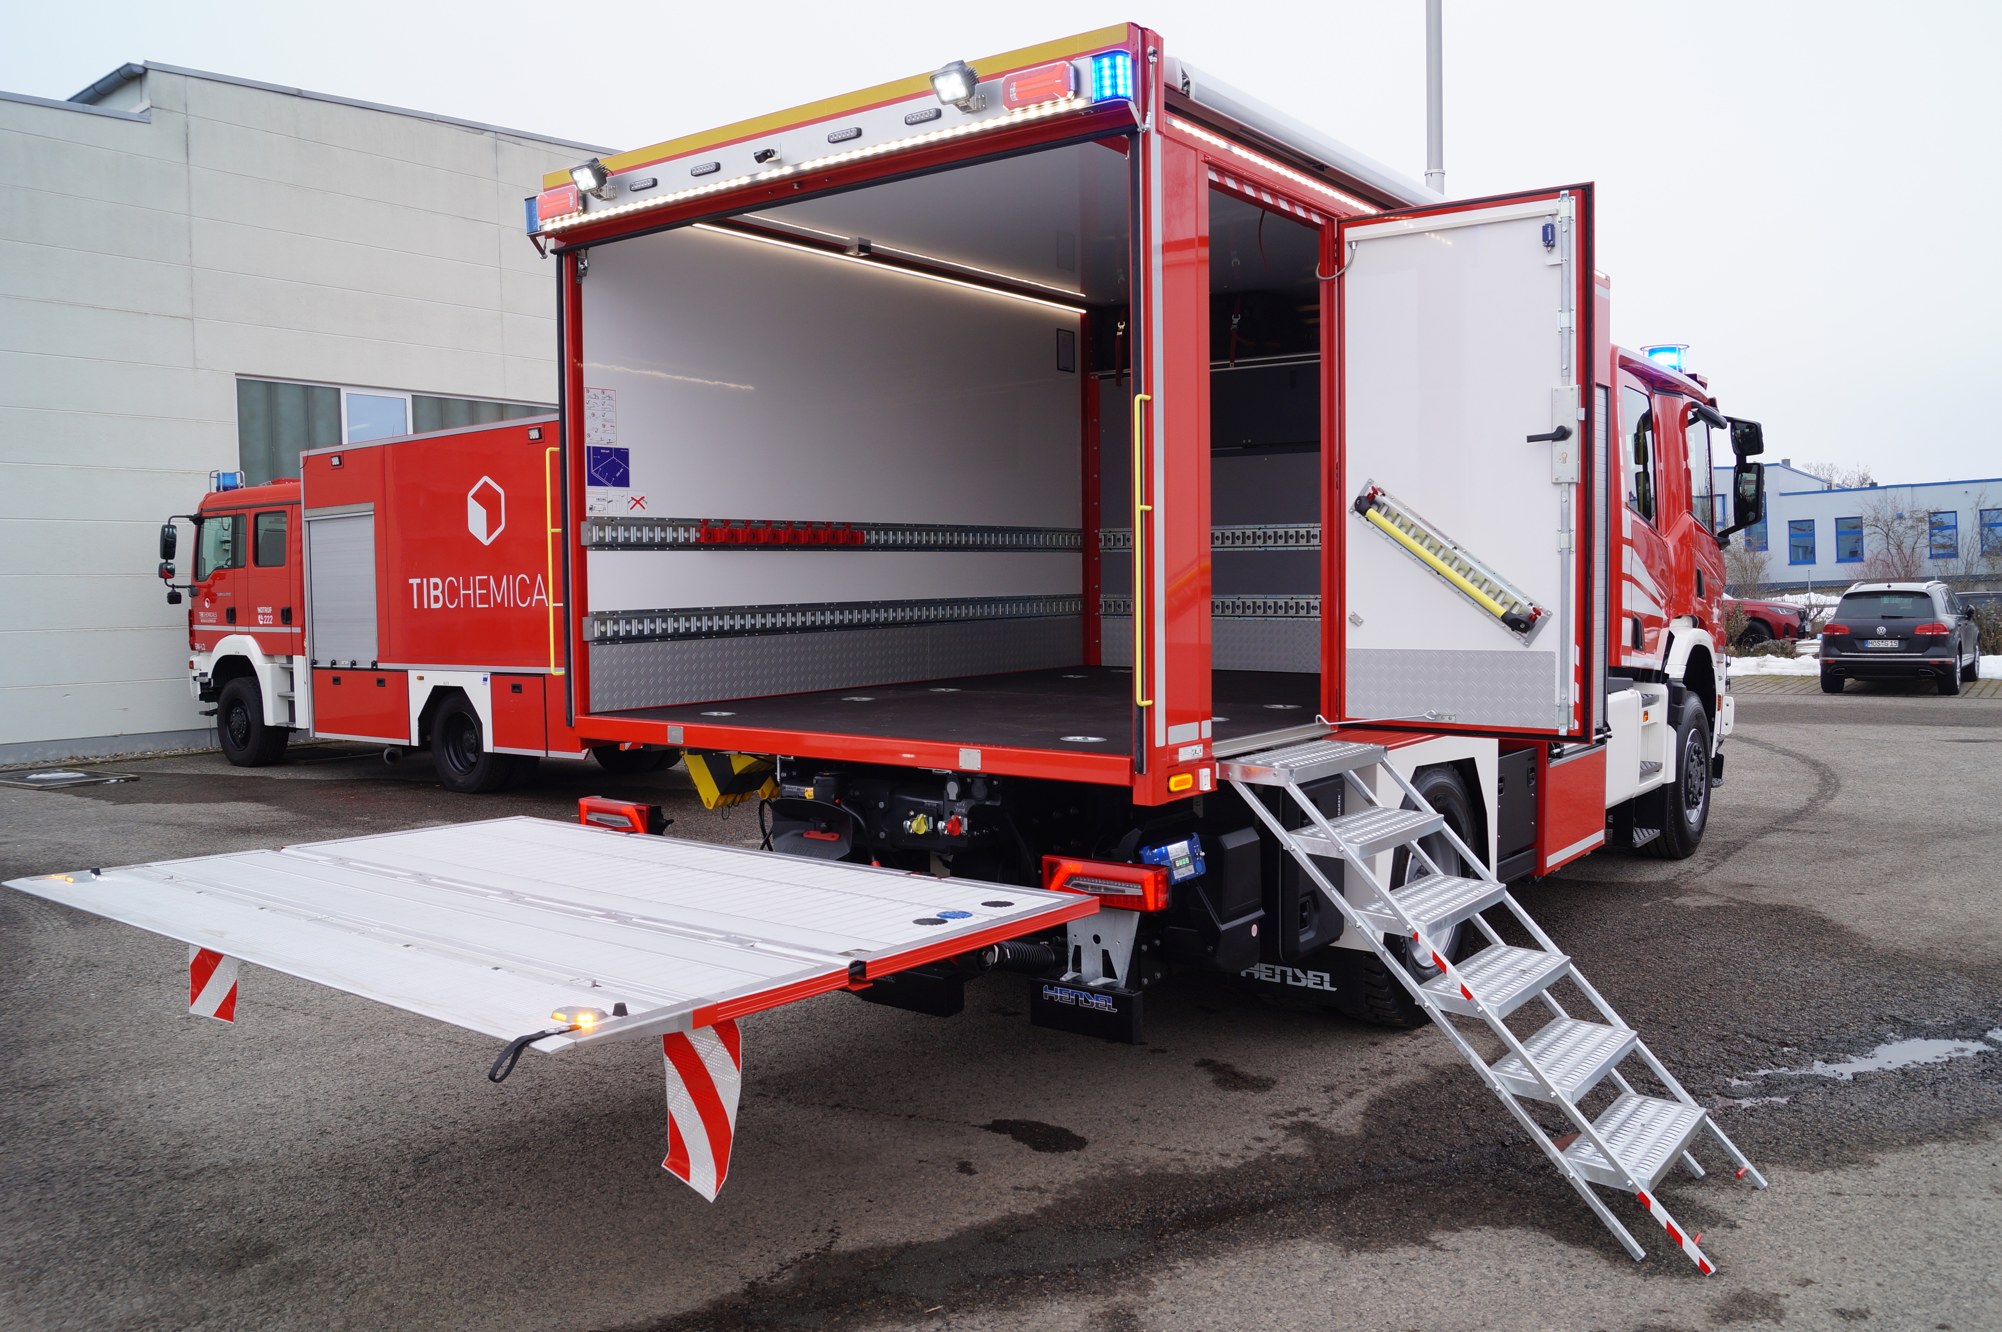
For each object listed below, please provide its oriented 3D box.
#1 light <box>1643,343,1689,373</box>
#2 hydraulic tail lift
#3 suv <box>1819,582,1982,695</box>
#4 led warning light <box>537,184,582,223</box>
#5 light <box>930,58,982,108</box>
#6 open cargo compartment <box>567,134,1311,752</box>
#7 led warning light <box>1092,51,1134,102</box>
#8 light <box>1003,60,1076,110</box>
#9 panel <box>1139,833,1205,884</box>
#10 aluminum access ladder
[{"bbox_3d":[4.279,-1.973,9.655,0.290,0.220,0.290,2,5,36],"label":"light"},{"bbox_3d":[-1.216,0.750,3.975,2.450,0.410,1.630,2,5,36],"label":"hydraulic tail lift"},{"bbox_3d":[15.312,-0.507,25.530,1.970,1.730,4.780,2,5,36],"label":"suv"},{"bbox_3d":[-1.565,-1.645,5.312,0.232,0.100,0.055,2,5,36],"label":"led warning light"},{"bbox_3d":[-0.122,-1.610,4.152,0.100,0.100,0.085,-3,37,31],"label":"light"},{"bbox_3d":[0.393,-0.810,6.109,2.450,1.920,3.360,2,5,36],"label":"open cargo compartment"},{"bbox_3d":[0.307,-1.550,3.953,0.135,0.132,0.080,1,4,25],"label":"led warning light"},{"bbox_3d":[0.099,-1.576,4.091,0.228,0.100,0.055,2,5,36],"label":"light"},{"bbox_3d":[0.526,0.604,4.584,0.065,0.130,0.320,-15,-6,36],"label":"panel"},{"bbox_3d":[1.396,0.862,4.310,1.350,1.200,0.680,2,5,36],"label":"aluminum access ladder"}]

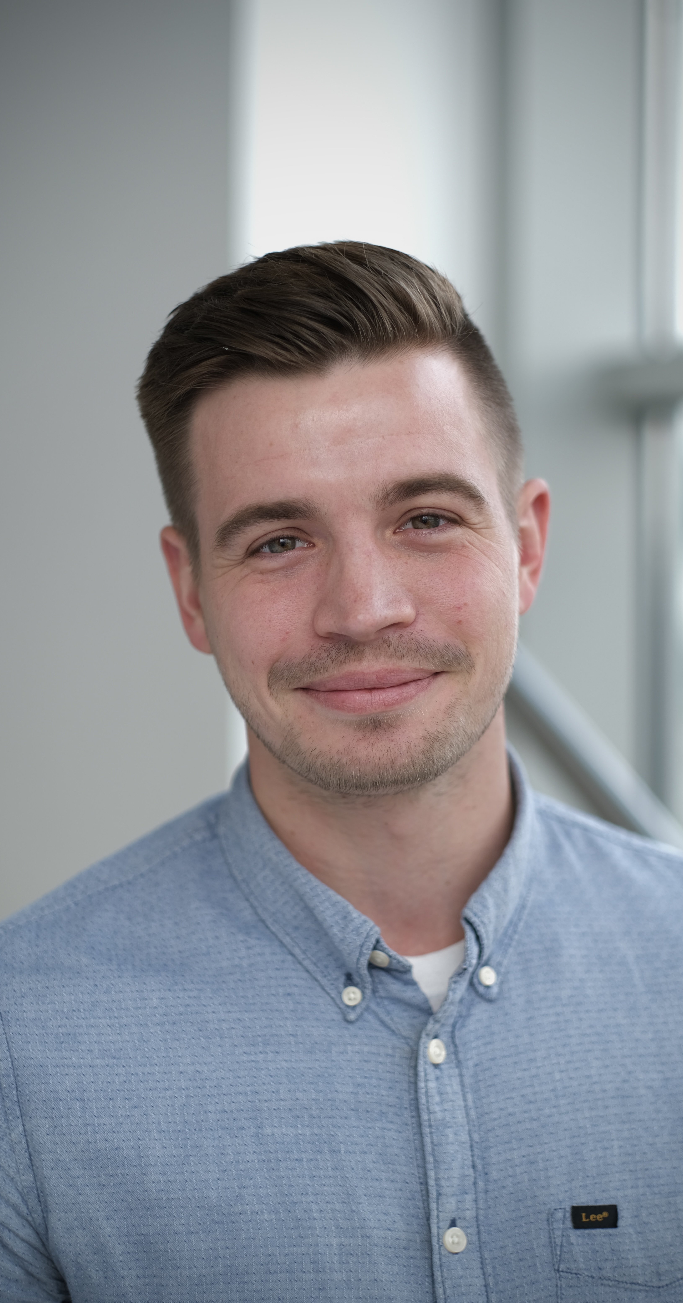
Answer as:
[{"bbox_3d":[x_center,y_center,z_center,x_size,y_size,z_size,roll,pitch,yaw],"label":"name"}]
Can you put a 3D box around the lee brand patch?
[{"bbox_3d":[0.115,0.257,1.385,0.022,0.011,0.002,-3,-5,-20],"label":"lee brand patch"}]

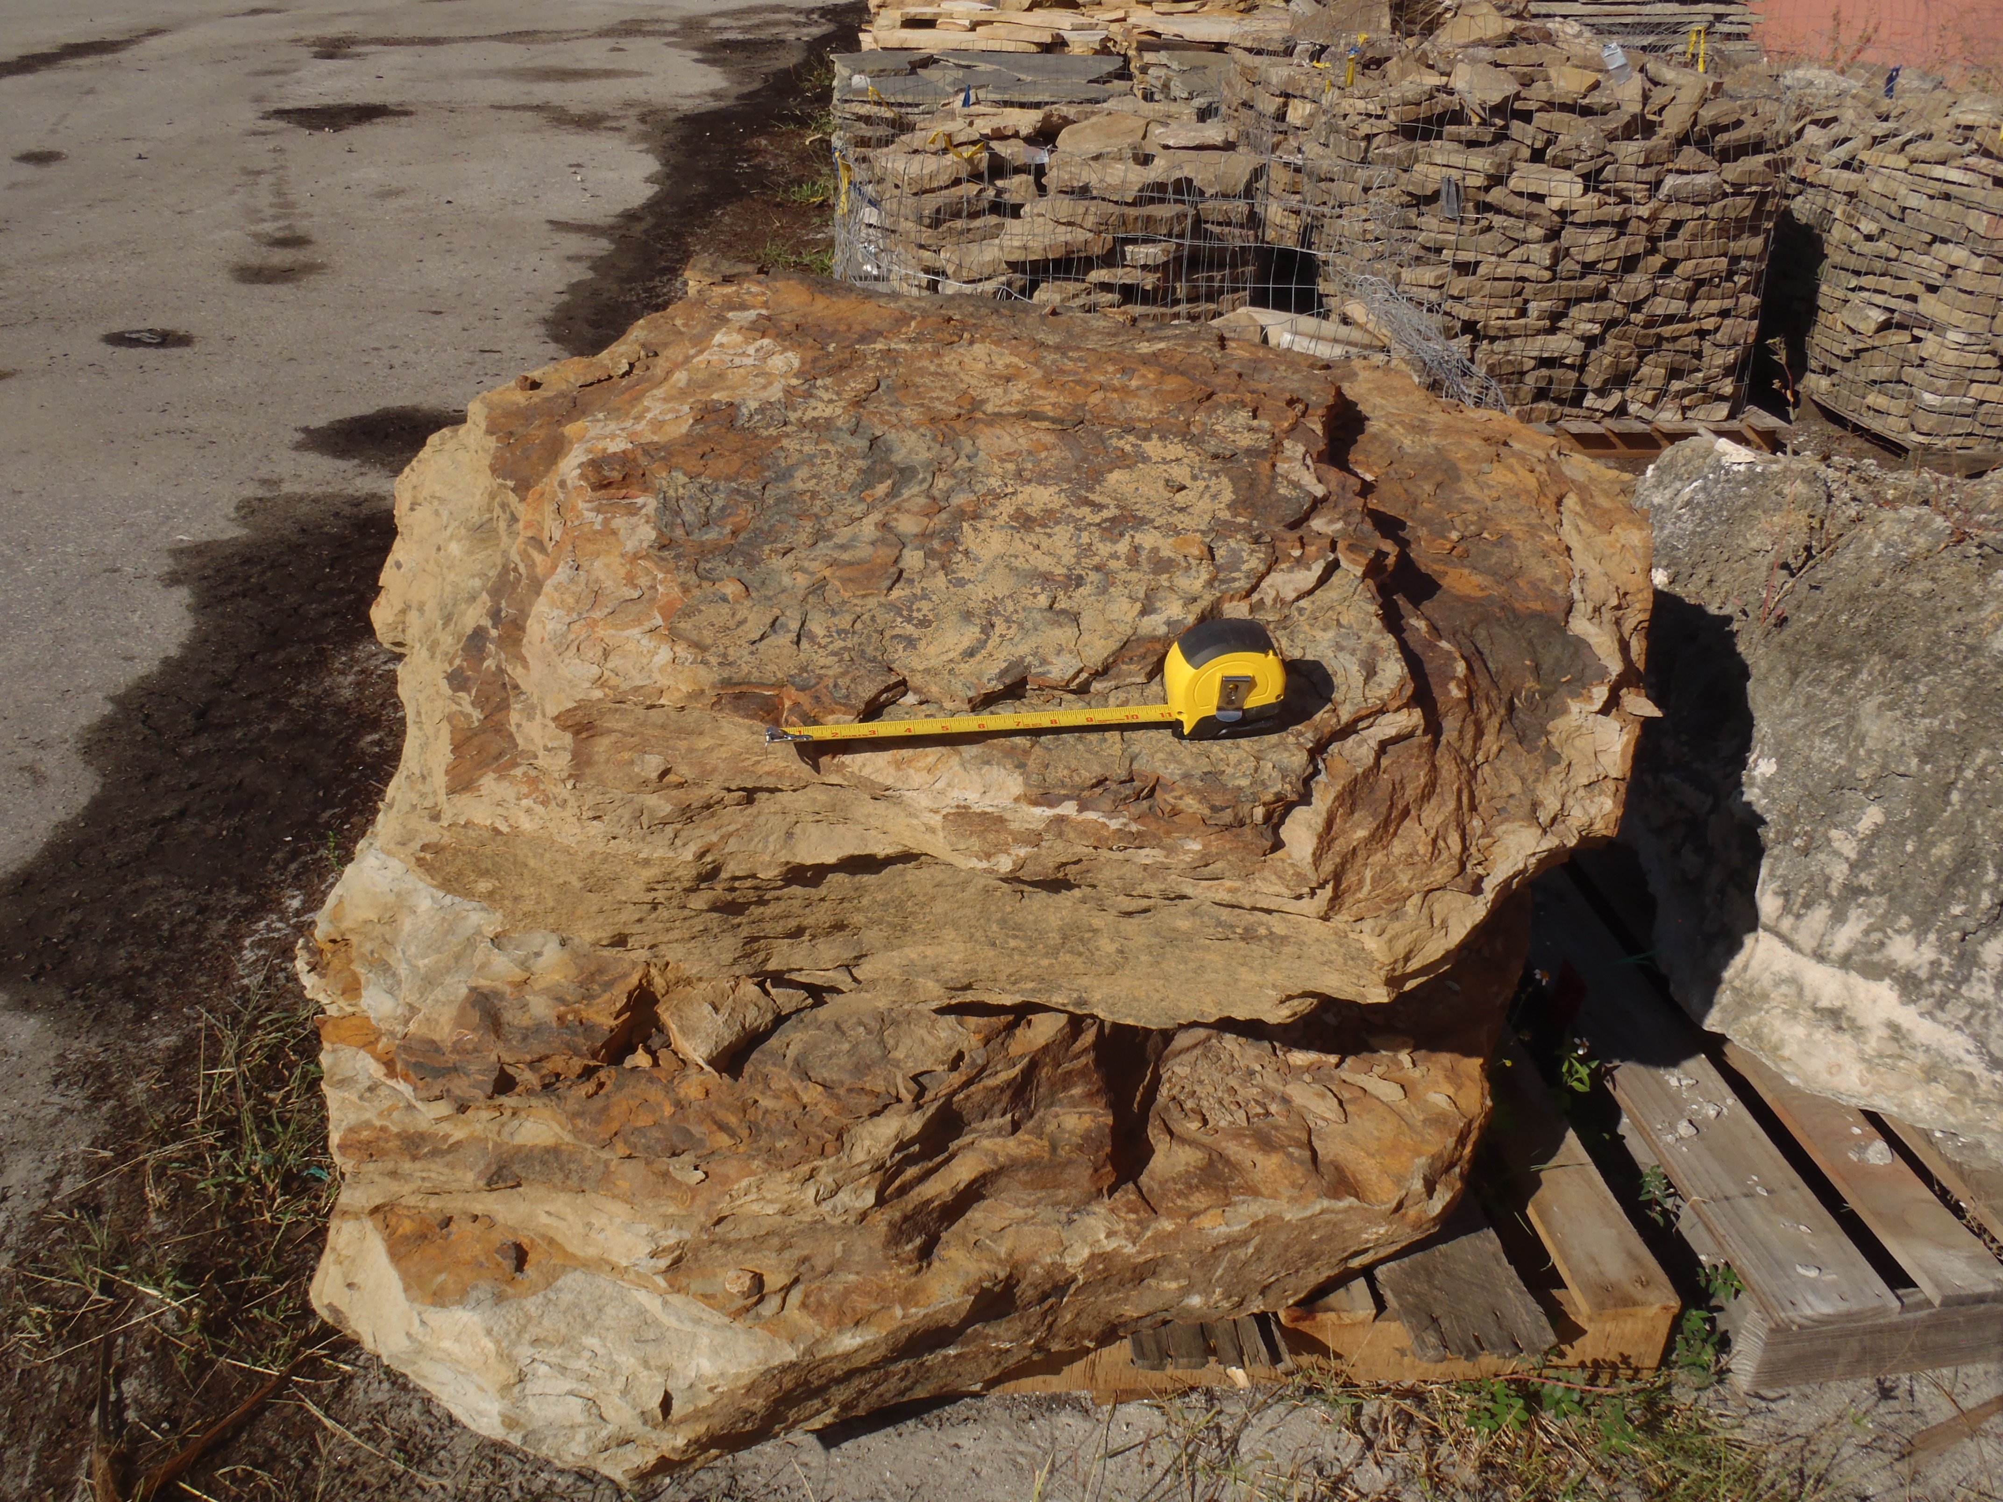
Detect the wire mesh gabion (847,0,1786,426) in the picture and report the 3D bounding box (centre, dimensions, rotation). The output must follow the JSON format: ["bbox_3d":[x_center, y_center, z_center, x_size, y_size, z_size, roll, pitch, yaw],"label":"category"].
[{"bbox_3d":[0.799,-1.447,4.368,2.420,0.940,1.160,-2,29,-6],"label":"wire mesh gabion"}]

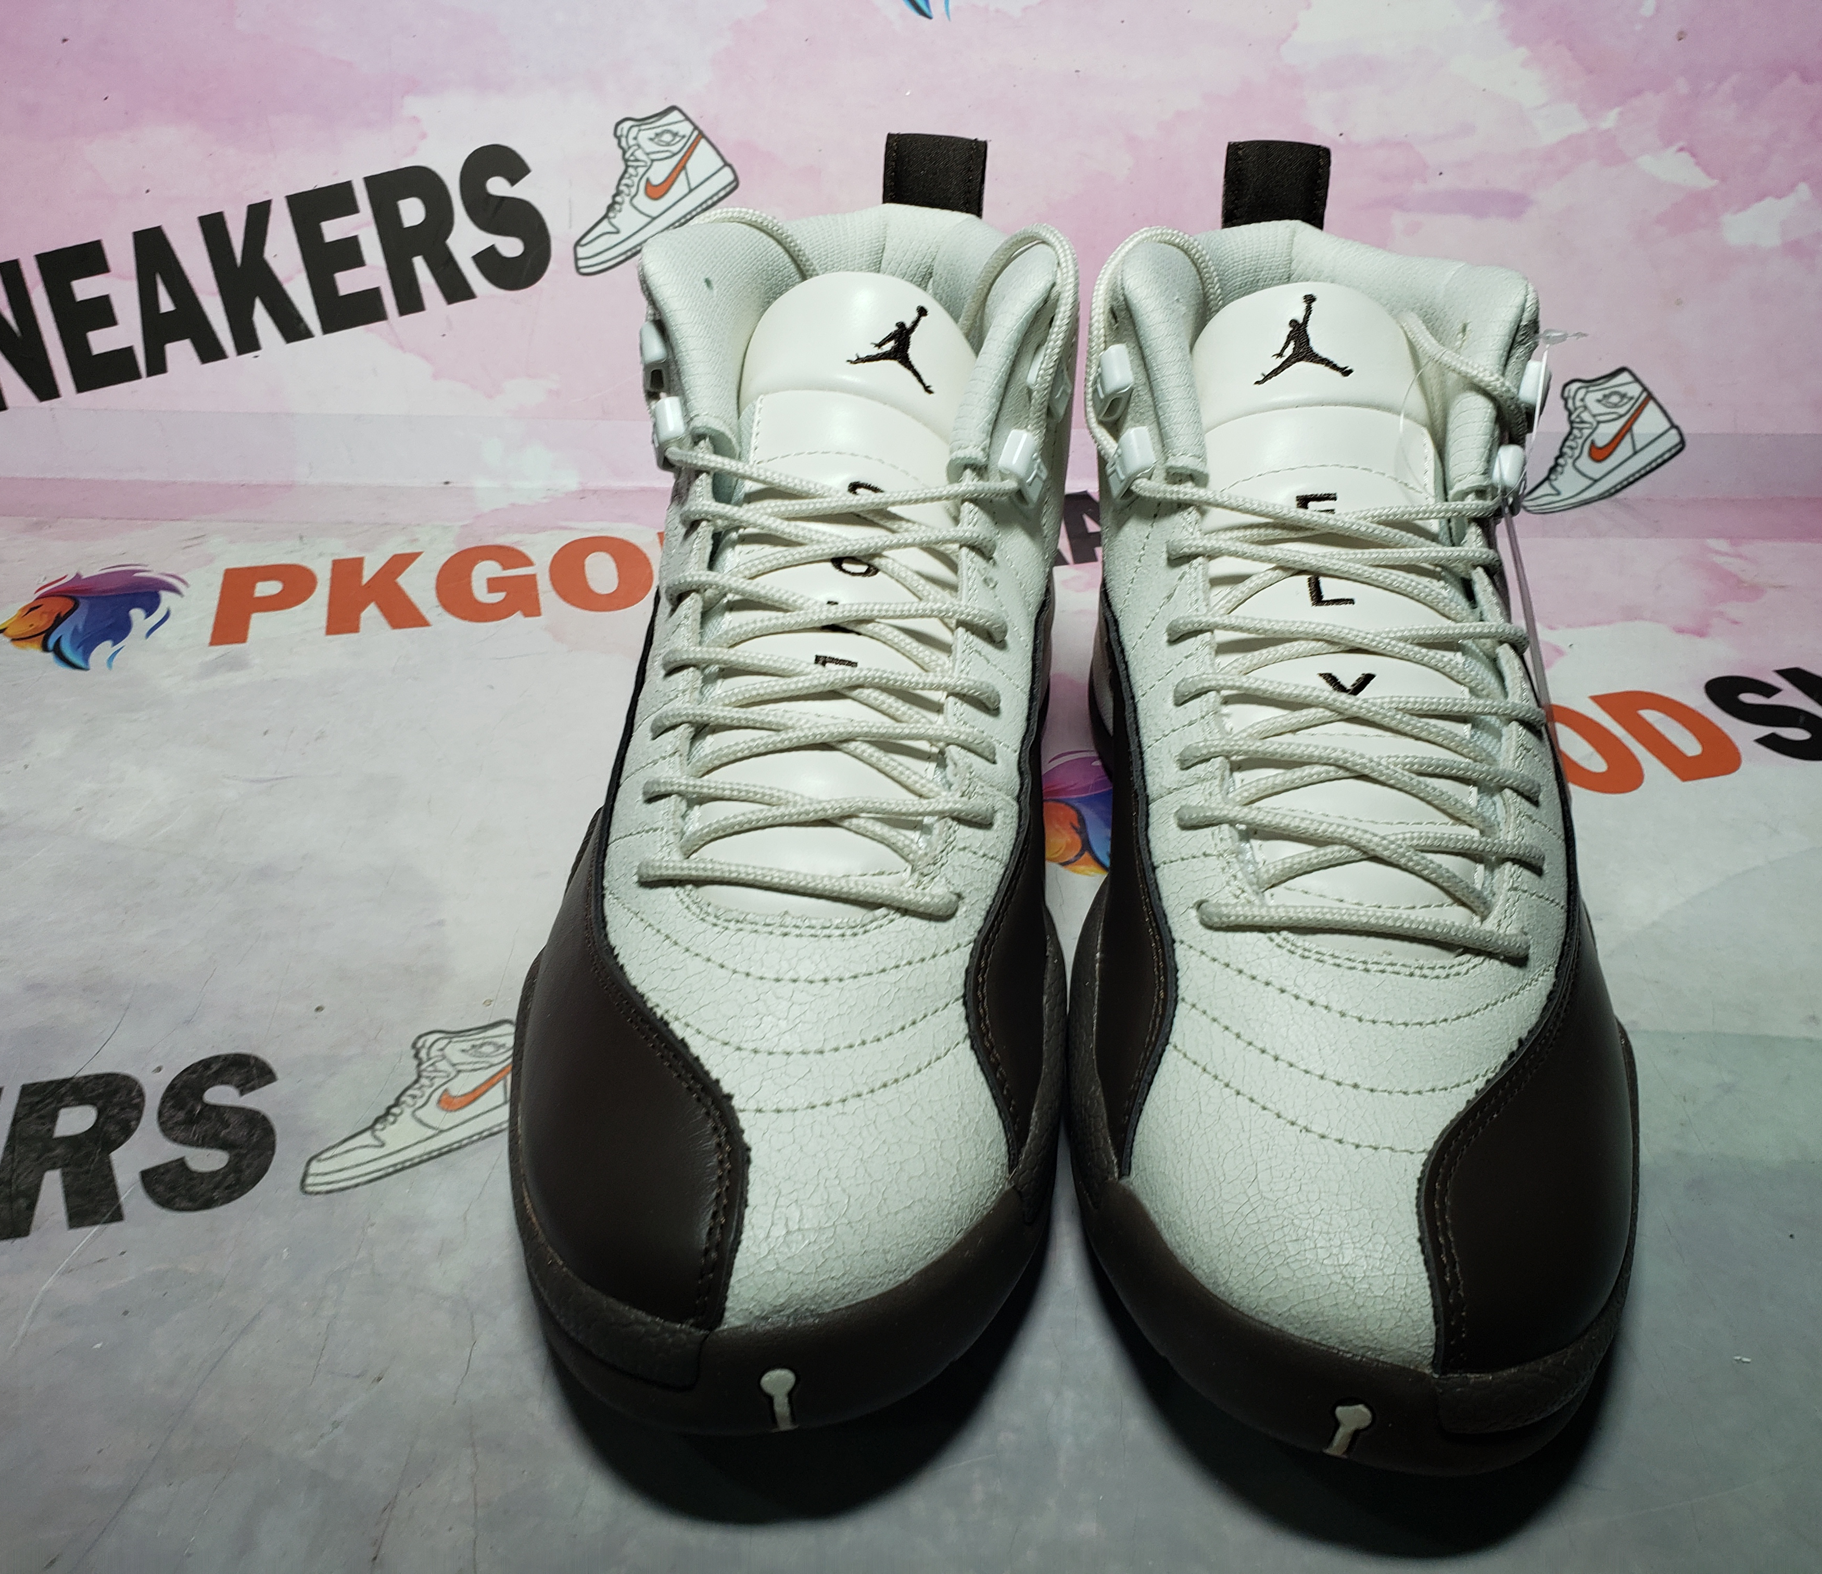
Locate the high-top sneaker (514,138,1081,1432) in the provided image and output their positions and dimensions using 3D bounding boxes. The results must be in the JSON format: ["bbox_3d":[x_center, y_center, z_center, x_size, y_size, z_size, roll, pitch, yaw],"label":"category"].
[{"bbox_3d":[-0.013,-0.024,0.354,0.115,0.165,0.302,5,36,6],"label":"high-top sneaker"}]

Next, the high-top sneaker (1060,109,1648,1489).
[{"bbox_3d":[0.093,-0.021,0.351,0.115,0.165,0.302,2,36,1],"label":"high-top sneaker"}]

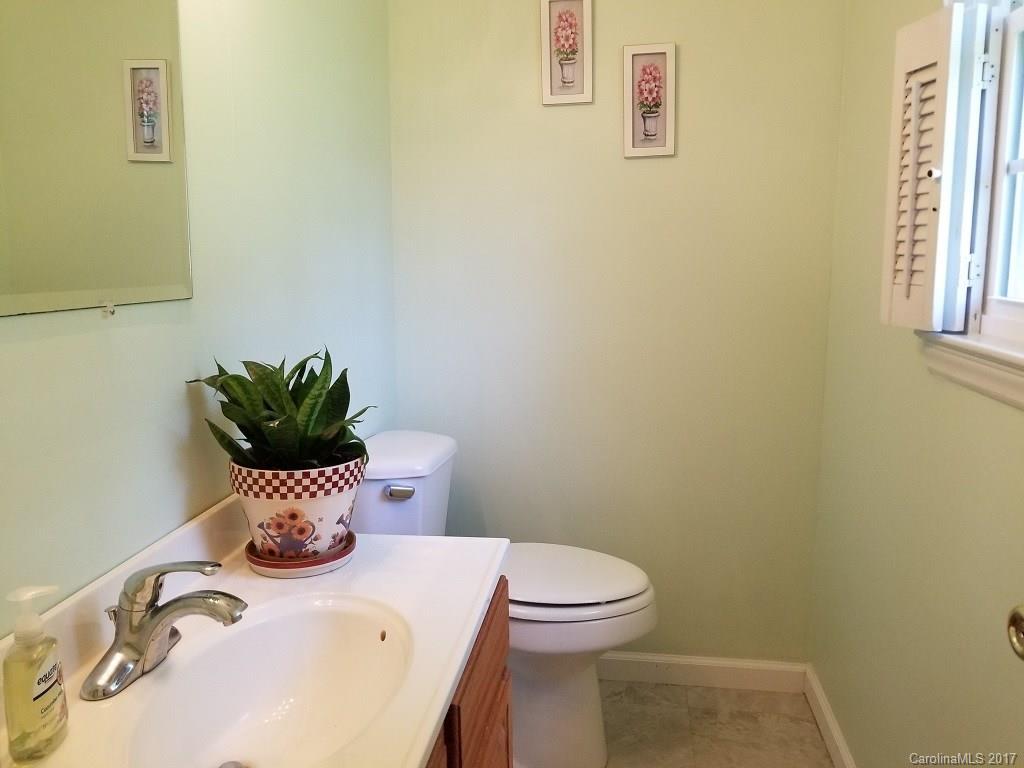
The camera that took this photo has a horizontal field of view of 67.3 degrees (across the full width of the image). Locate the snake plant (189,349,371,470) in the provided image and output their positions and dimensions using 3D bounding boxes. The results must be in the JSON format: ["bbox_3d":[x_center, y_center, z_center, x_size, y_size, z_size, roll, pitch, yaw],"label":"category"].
[{"bbox_3d":[-0.363,0.035,1.216,0.270,0.183,0.260,1,9,8],"label":"snake plant"}]

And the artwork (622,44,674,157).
[{"bbox_3d":[0.360,-0.741,2.018,0.130,0.281,0.015,1,9,8],"label":"artwork"}]

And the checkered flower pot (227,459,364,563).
[{"bbox_3d":[-0.346,0.192,1.262,0.209,0.159,0.209,0,9,0],"label":"checkered flower pot"}]

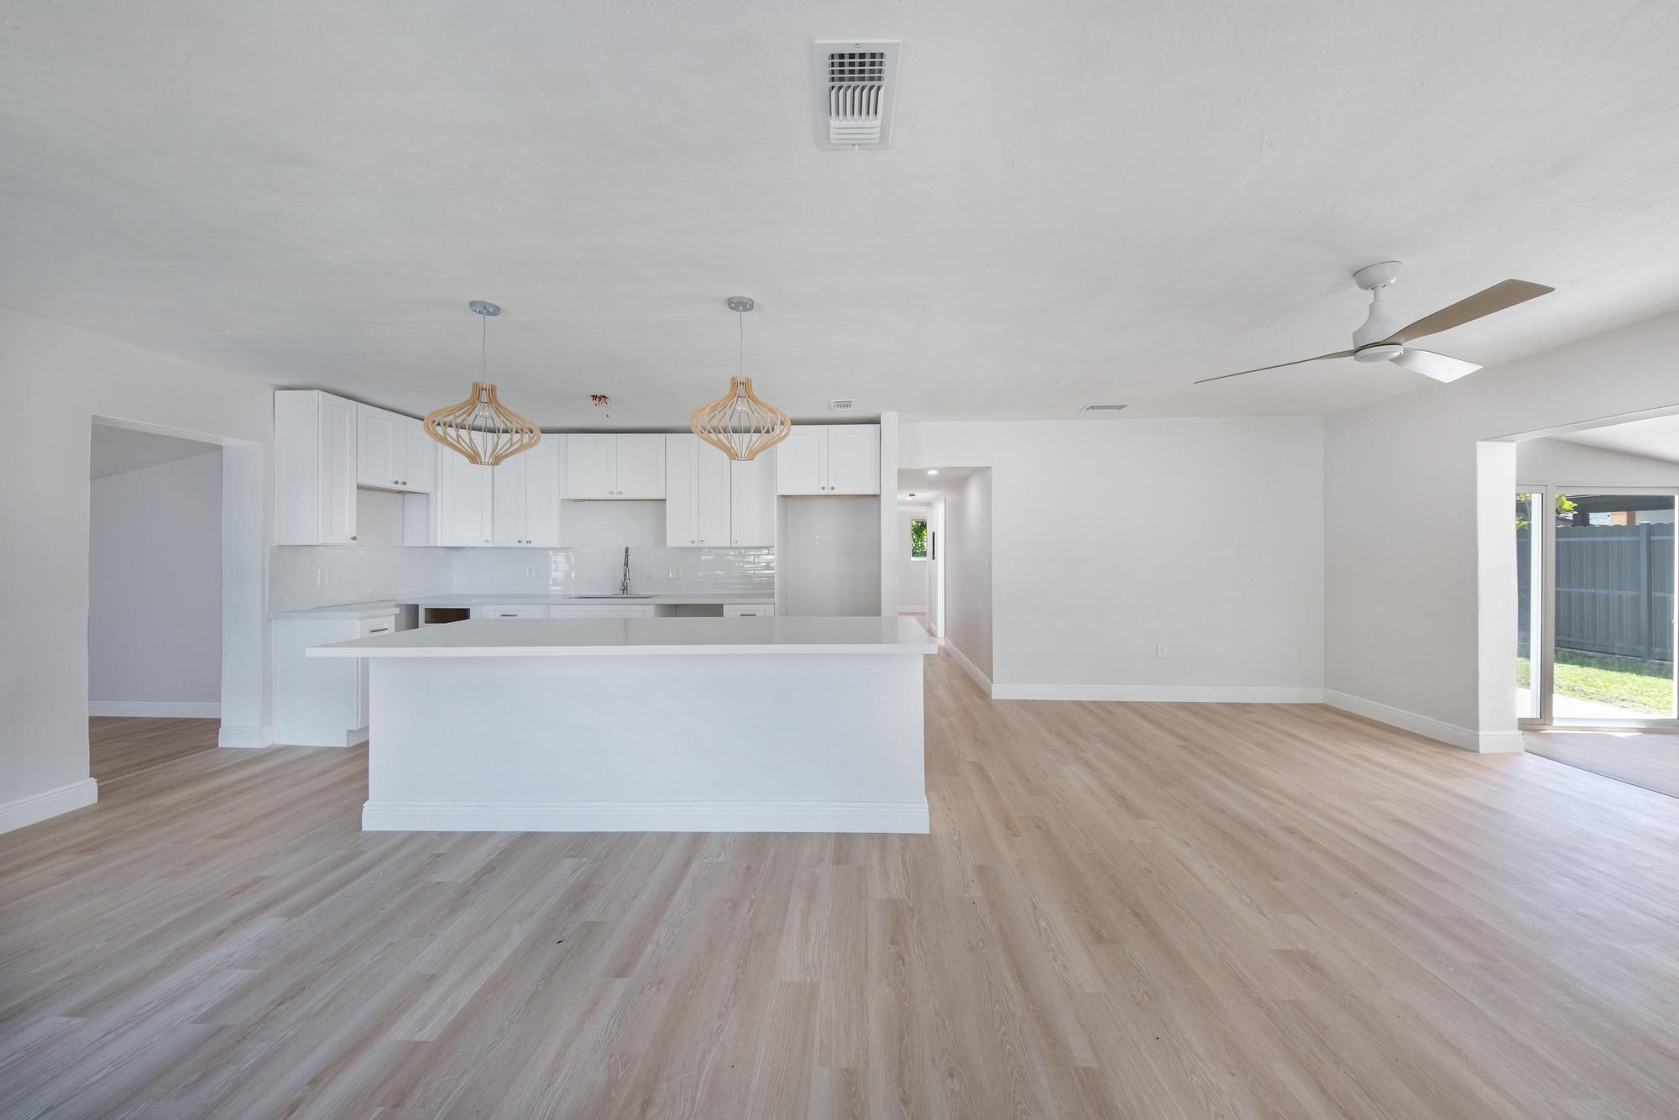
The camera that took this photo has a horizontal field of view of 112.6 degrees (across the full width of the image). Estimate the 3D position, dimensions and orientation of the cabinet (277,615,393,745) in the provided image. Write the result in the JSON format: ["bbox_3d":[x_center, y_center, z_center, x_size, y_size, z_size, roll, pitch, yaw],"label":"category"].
[{"bbox_3d":[-3.596,0.826,4.011,0.617,0.910,0.310,0,0,2],"label":"cabinet"}]

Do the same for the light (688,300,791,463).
[{"bbox_3d":[-0.468,-0.854,2.664,0.466,0.742,0.466,0,0,2],"label":"light"}]

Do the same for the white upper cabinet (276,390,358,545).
[{"bbox_3d":[-3.752,-0.638,4.027,0.317,1.067,0.305,0,0,2],"label":"white upper cabinet"}]

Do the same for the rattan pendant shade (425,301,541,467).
[{"bbox_3d":[-1.698,-0.847,2.691,0.468,0.745,0.468,0,0,2],"label":"rattan pendant shade"}]

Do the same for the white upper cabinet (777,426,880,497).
[{"bbox_3d":[-0.086,-0.889,5.261,0.920,0.616,0.605,0,0,2],"label":"white upper cabinet"}]

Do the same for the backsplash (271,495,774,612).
[{"bbox_3d":[-2.270,-0.115,4.730,3.240,0.930,1.820,0,0,0],"label":"backsplash"}]

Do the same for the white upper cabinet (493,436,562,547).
[{"bbox_3d":[-2.955,-0.655,5.465,0.640,1.067,0.330,0,0,0],"label":"white upper cabinet"}]

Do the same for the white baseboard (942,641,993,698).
[{"bbox_3d":[1.445,1.181,6.450,0.022,0.140,2.830,0,0,2],"label":"white baseboard"}]

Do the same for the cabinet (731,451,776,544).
[{"bbox_3d":[-0.787,-0.662,5.424,0.454,1.067,0.325,0,0,2],"label":"cabinet"}]

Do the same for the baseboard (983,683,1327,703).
[{"bbox_3d":[2.825,1.190,4.990,2.870,0.140,0.022,0,0,3],"label":"baseboard"}]

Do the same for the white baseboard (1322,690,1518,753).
[{"bbox_3d":[4.370,1.194,4.290,0.280,0.140,1.260,0,0,2],"label":"white baseboard"}]

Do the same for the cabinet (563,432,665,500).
[{"bbox_3d":[-2.113,-0.885,5.465,0.940,0.612,0.330,0,0,0],"label":"cabinet"}]

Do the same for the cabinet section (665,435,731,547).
[{"bbox_3d":[-1.311,-0.650,5.405,0.610,1.067,0.320,0,0,1],"label":"cabinet section"}]

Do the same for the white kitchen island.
[{"bbox_3d":[-0.905,0.818,2.890,2.660,0.914,1.040,0,0,1],"label":"white kitchen island"}]

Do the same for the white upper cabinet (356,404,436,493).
[{"bbox_3d":[-3.737,-0.869,4.554,0.317,0.613,0.758,0,0,2],"label":"white upper cabinet"}]

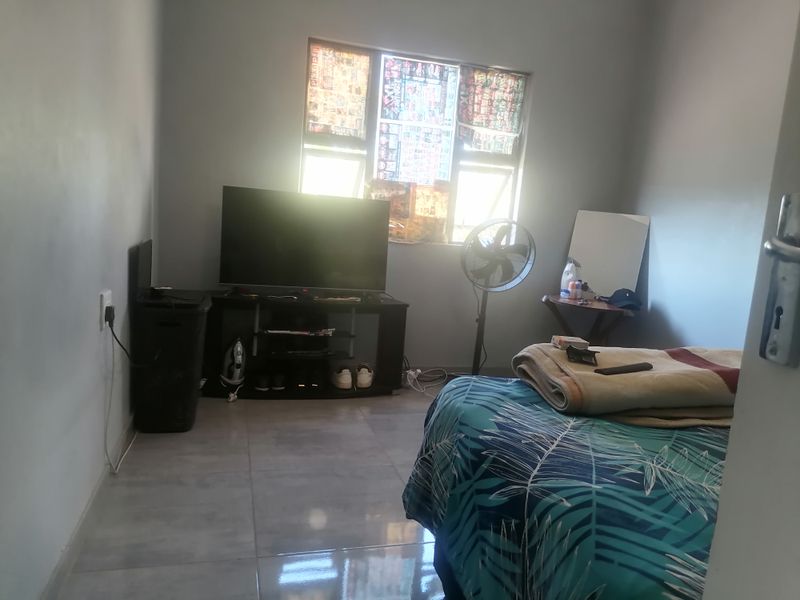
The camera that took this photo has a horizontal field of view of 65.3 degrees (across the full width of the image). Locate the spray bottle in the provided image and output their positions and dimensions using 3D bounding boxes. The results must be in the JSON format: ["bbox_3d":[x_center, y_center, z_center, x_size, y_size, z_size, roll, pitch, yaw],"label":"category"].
[{"bbox_3d":[1.128,-0.143,4.082,0.118,0.253,0.072,8,8,25],"label":"spray bottle"}]

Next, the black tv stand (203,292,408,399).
[{"bbox_3d":[-0.556,0.259,3.622,1.169,0.530,0.420,2,7,-15],"label":"black tv stand"}]

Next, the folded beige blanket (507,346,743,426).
[{"bbox_3d":[0.793,0.225,1.762,0.900,0.095,0.440,4,9,-7],"label":"folded beige blanket"}]

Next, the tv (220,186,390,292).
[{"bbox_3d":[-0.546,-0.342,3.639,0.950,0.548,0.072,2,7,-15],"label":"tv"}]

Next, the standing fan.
[{"bbox_3d":[0.548,0.041,3.825,0.461,1.076,0.410,2,7,-15],"label":"standing fan"}]

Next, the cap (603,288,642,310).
[{"bbox_3d":[1.378,-0.018,3.812,0.174,0.111,0.246,5,7,6],"label":"cap"}]

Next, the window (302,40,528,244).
[{"bbox_3d":[0.111,-0.928,3.900,1.425,1.148,0.102,2,7,-15],"label":"window"}]

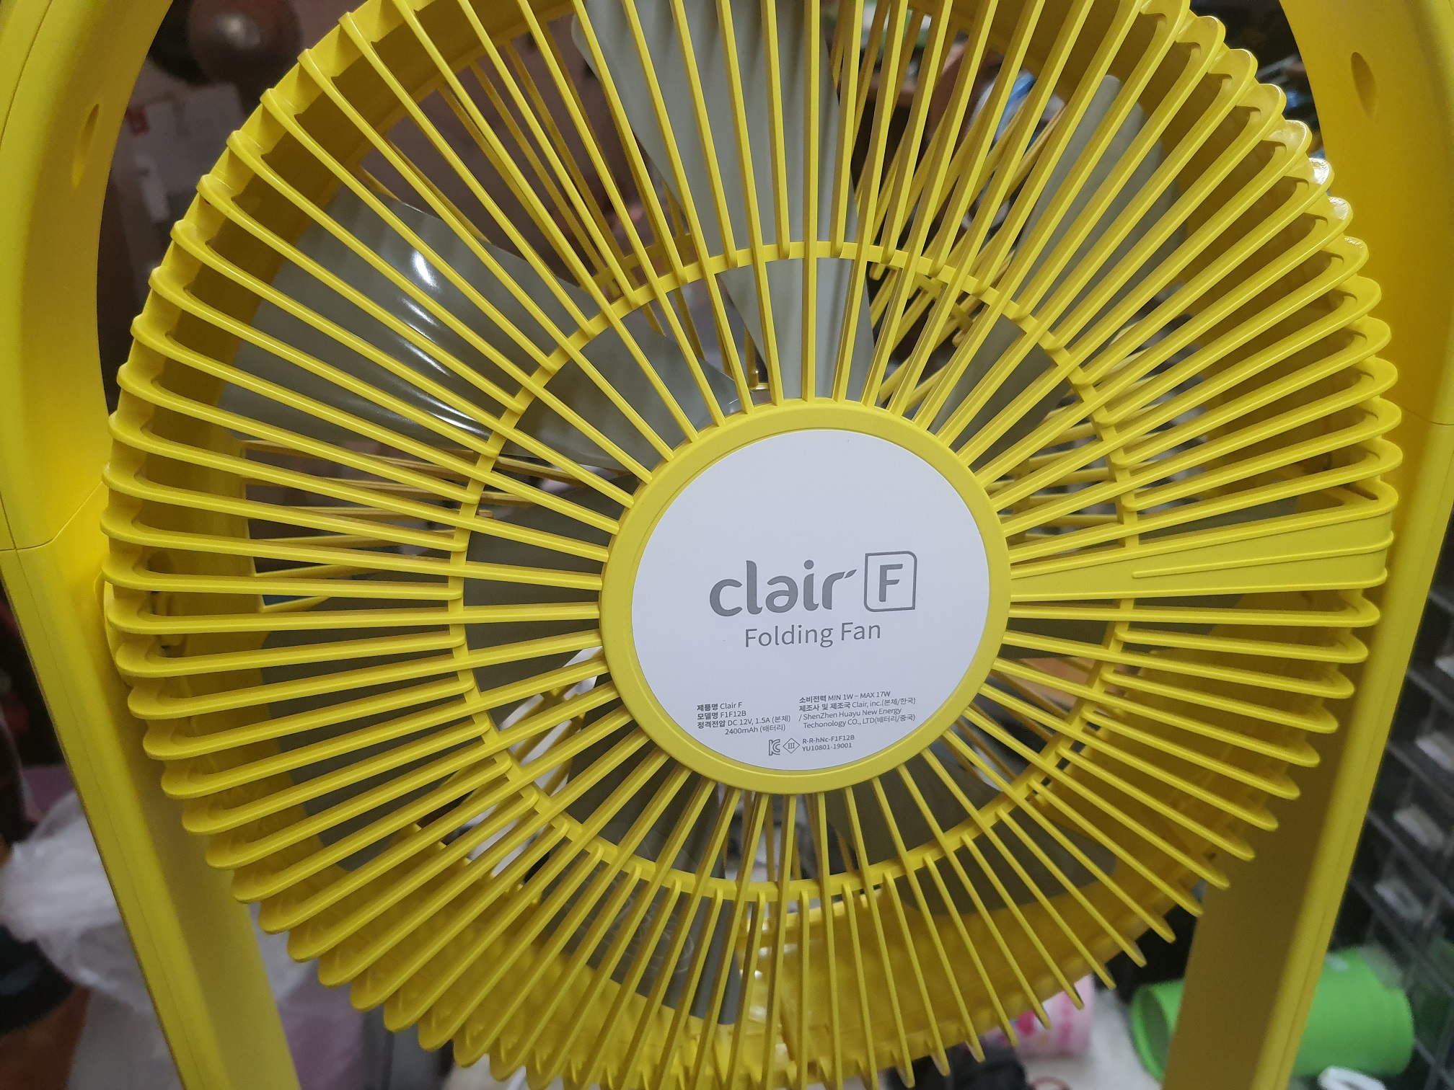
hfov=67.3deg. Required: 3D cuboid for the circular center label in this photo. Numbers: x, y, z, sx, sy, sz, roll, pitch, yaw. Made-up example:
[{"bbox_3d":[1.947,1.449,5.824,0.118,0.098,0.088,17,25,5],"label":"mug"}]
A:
[{"bbox_3d":[0.022,0.016,0.270,0.090,0.090,0.003,-3,19,-8],"label":"circular center label"}]

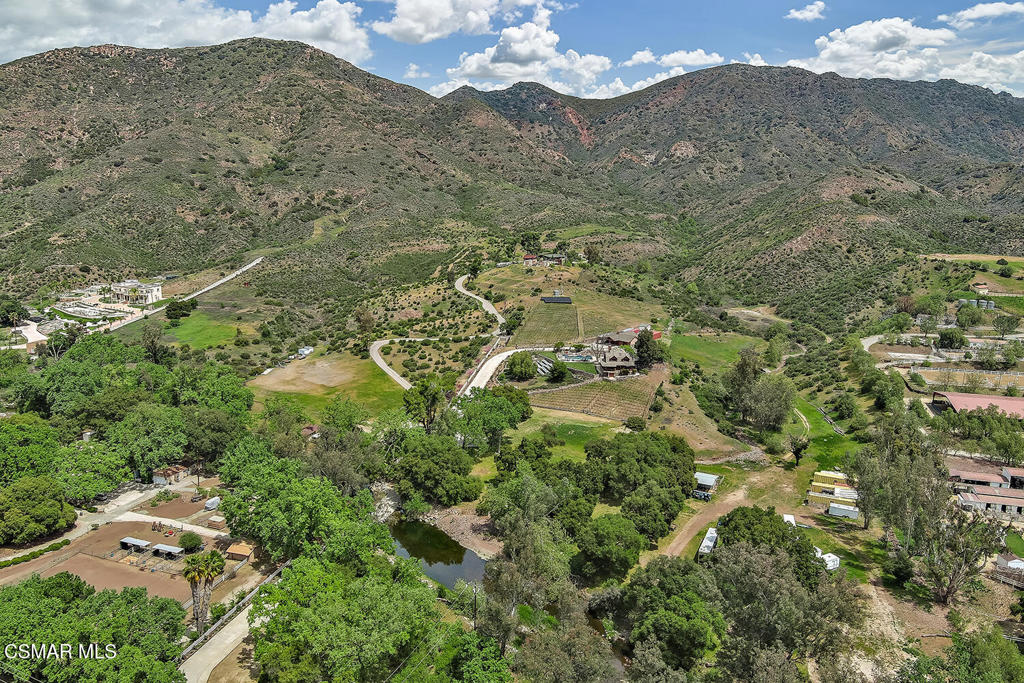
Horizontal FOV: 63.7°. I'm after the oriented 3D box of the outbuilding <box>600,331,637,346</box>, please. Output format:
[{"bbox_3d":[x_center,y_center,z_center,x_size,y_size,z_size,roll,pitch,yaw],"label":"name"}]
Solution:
[{"bbox_3d":[47.395,-0.966,362.000,14.500,5.500,9.000,4,13,20],"label":"outbuilding"}]

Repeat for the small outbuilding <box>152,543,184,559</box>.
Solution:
[{"bbox_3d":[-80.836,49.687,194.909,7.463,2.350,2.900,4,13,18],"label":"small outbuilding"}]

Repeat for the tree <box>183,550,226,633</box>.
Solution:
[{"bbox_3d":[-60.467,49.782,161.636,8.200,16.000,6.000,0,12,0],"label":"tree"}]

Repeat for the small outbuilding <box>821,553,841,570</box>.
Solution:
[{"bbox_3d":[72.975,50.852,189.190,3.300,2.450,2.800,-6,14,-28],"label":"small outbuilding"}]

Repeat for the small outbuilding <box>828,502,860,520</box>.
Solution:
[{"bbox_3d":[87.372,44.862,217.246,7.300,2.500,2.600,5,13,24],"label":"small outbuilding"}]

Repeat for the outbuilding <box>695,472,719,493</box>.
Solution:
[{"bbox_3d":[55.380,40.668,236.498,6.600,2.700,6.500,6,13,25],"label":"outbuilding"}]

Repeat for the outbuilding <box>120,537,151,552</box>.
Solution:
[{"bbox_3d":[-89.985,48.980,198.237,7.734,2.350,2.900,4,13,18],"label":"outbuilding"}]

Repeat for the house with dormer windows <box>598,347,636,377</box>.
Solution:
[{"bbox_3d":[43.400,8.260,344.450,14.200,10.800,11.000,-1,10,-3],"label":"house with dormer windows"}]

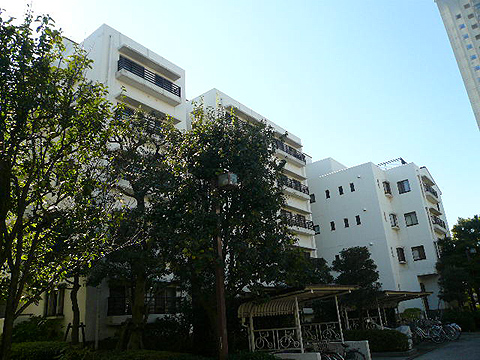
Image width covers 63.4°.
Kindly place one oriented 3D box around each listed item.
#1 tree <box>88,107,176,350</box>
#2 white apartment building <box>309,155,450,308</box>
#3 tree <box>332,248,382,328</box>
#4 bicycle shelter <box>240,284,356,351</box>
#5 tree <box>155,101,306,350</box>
[{"bbox_3d":[-3.355,1.178,12.149,2.800,7.850,2.800,-20,-25,34],"label":"tree"},{"bbox_3d":[12.545,5.352,34.034,9.600,13.100,9.400,-20,-25,34],"label":"white apartment building"},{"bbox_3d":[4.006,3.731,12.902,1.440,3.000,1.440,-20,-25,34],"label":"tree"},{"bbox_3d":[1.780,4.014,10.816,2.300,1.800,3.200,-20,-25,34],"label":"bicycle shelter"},{"bbox_3d":[-0.337,0.968,10.197,4.000,6.700,4.000,-20,-25,34],"label":"tree"}]

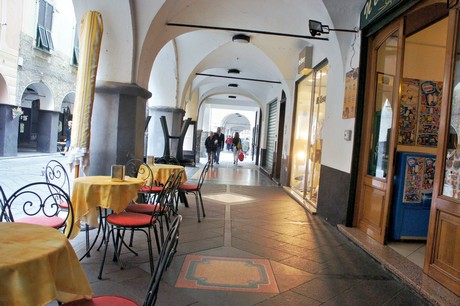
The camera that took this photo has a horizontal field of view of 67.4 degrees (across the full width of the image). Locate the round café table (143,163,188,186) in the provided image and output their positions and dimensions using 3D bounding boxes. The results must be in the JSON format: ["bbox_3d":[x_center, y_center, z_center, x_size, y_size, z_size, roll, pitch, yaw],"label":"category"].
[{"bbox_3d":[-1.113,0.577,5.529,0.710,0.745,0.710,4,2,0],"label":"round café table"}]

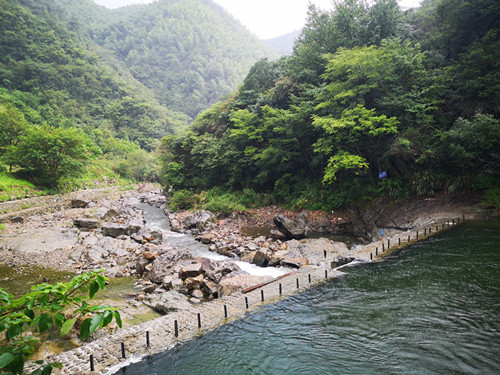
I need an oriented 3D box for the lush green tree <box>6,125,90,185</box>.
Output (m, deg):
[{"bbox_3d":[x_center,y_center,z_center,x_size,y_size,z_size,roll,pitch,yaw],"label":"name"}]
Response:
[{"bbox_3d":[-27.383,-4.349,53.000,10.800,8.500,9.600,-2,4,-27],"label":"lush green tree"}]

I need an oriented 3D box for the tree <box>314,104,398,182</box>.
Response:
[{"bbox_3d":[11.469,-4.523,42.000,8.600,8.800,7.500,1,3,15],"label":"tree"}]

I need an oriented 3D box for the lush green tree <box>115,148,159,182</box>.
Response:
[{"bbox_3d":[-22.700,-4.400,78.000,8.400,6.900,7.600,-1,3,-16],"label":"lush green tree"}]

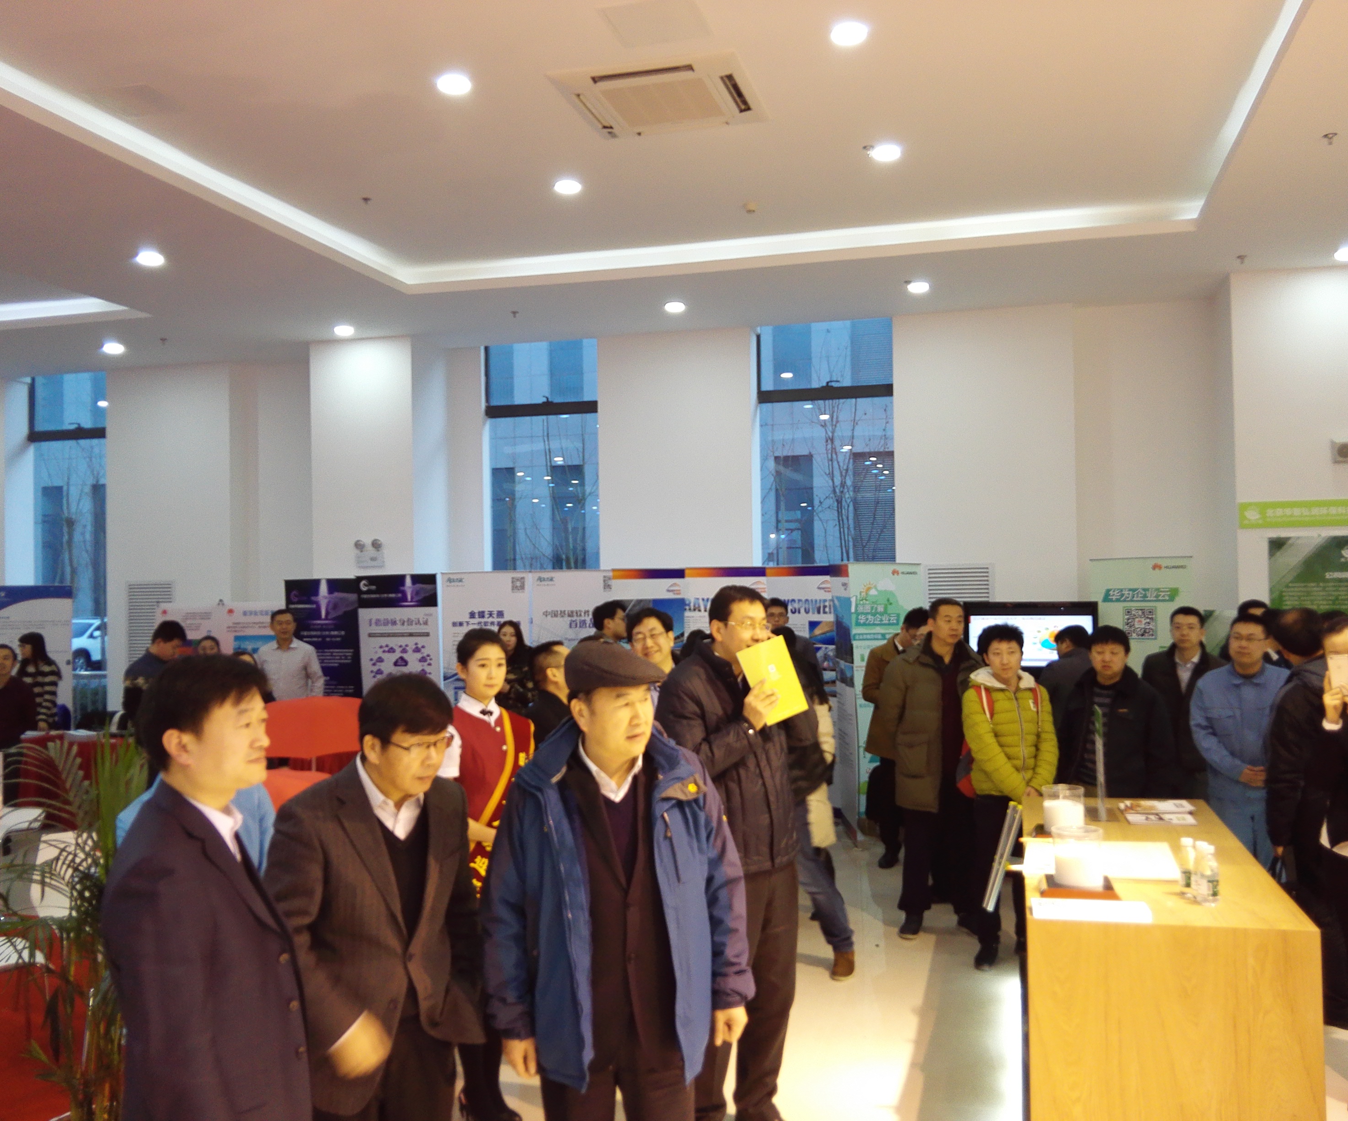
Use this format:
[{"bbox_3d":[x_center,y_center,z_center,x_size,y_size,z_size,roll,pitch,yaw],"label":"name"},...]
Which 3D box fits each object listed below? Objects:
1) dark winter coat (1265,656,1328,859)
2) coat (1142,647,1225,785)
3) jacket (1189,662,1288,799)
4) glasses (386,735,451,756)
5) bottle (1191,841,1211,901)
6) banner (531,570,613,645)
[{"bbox_3d":[2.697,0.843,5.150,0.520,0.870,0.340,-1,-1,9],"label":"dark winter coat"},{"bbox_3d":[2.856,0.845,7.000,0.500,0.770,0.320,-1,-1,24],"label":"coat"},{"bbox_3d":[2.762,0.821,6.050,0.510,0.680,0.320,-2,-2,34],"label":"jacket"},{"bbox_3d":[-0.595,0.397,2.820,0.140,0.042,0.140,12,12,36],"label":"glasses"},{"bbox_3d":[1.600,0.941,3.800,0.062,0.178,0.062,-1,-1,15],"label":"bottle"},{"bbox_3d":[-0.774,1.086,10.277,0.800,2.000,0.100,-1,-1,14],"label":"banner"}]

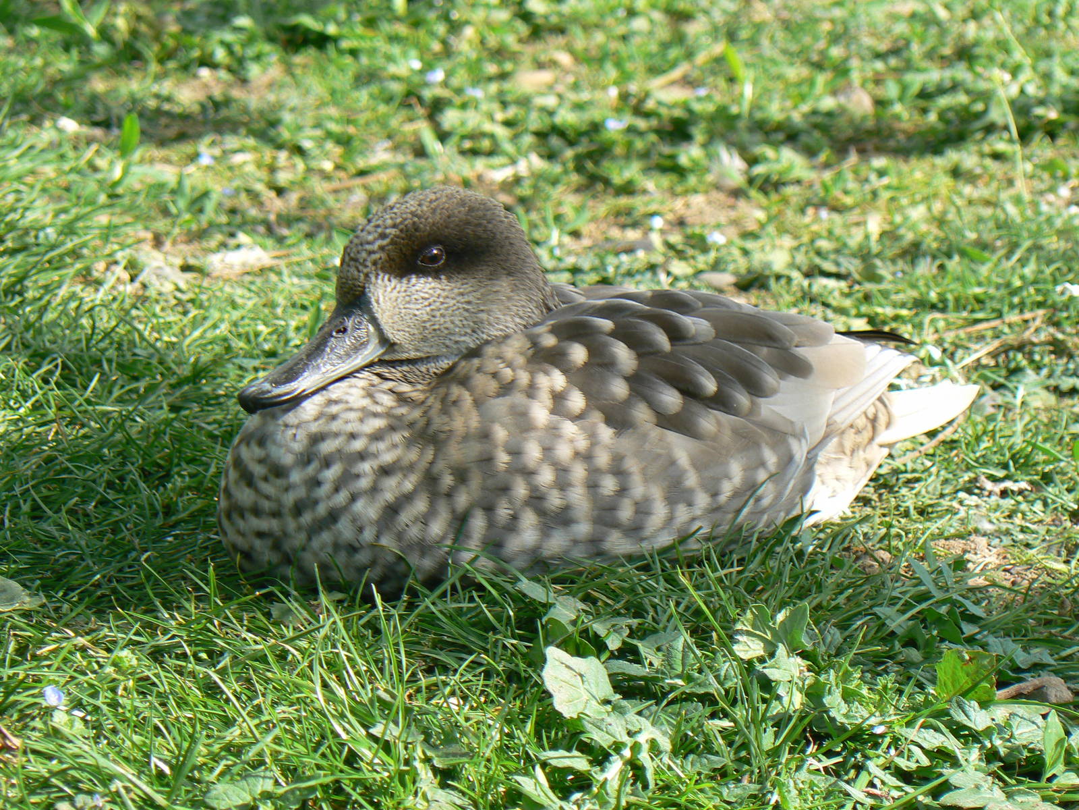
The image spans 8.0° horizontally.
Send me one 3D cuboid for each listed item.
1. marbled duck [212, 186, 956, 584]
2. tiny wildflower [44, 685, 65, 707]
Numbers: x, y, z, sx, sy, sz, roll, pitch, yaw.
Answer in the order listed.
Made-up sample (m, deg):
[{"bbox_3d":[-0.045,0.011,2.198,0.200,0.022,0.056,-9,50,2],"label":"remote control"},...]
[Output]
[{"bbox_3d":[0.024,-0.017,2.650,0.285,0.138,0.145,-10,22,-25],"label":"marbled duck"},{"bbox_3d":[-0.158,0.094,2.510,0.007,0.005,0.007,0,20,0],"label":"tiny wildflower"}]

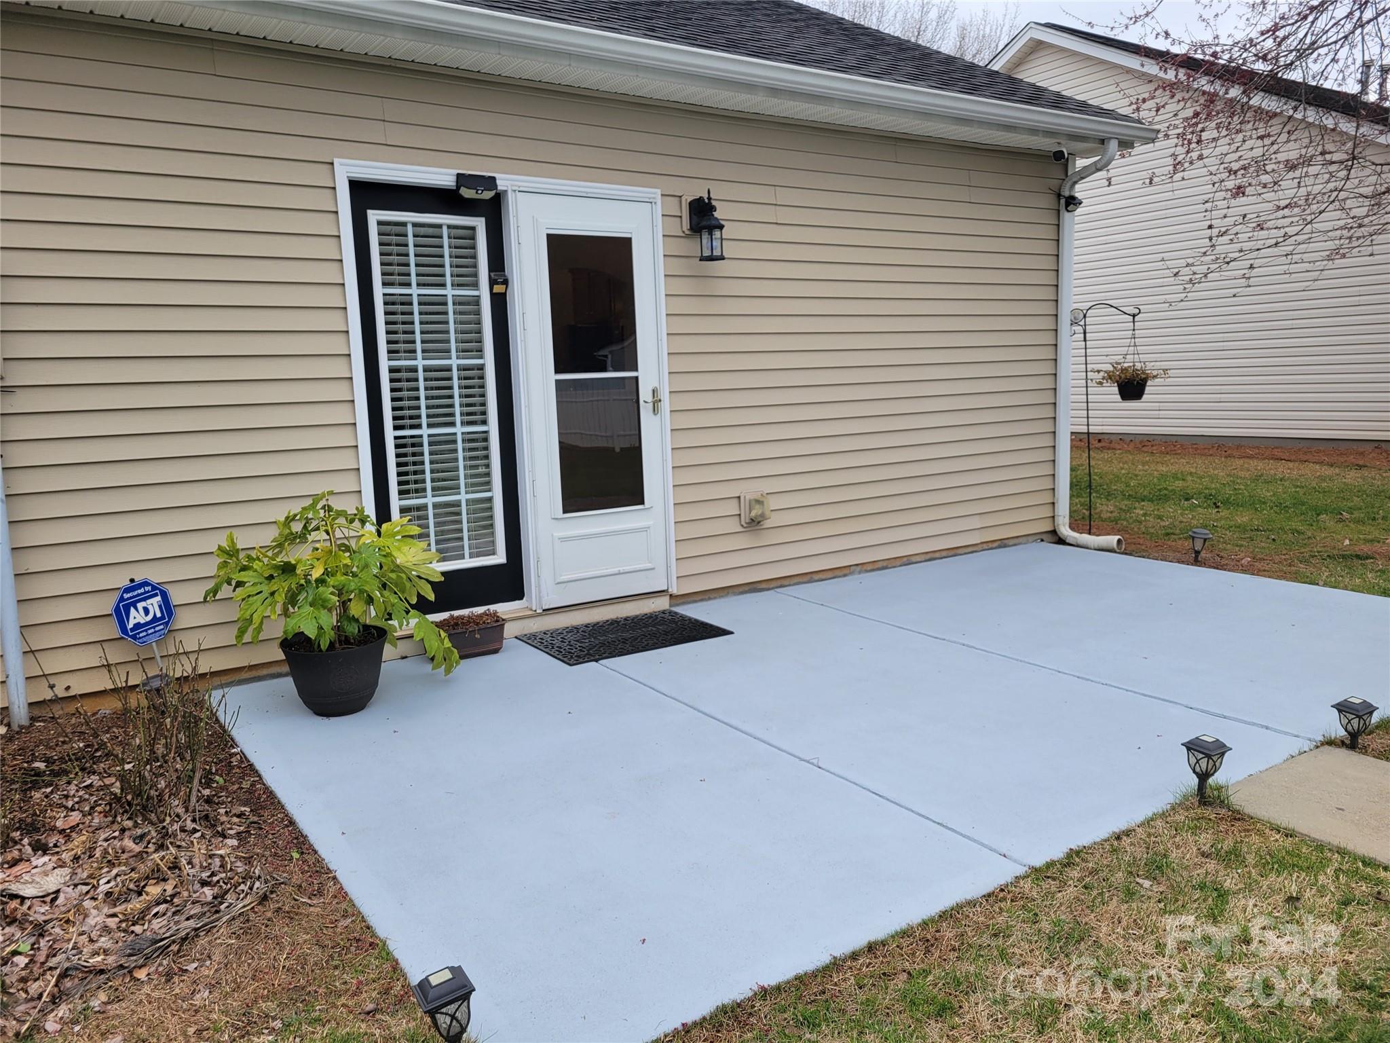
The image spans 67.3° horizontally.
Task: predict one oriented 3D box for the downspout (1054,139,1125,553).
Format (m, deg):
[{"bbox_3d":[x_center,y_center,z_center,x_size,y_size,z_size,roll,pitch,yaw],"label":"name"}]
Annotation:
[{"bbox_3d":[2.747,-1.171,7.194,0.100,2.750,0.510,-7,10,-33],"label":"downspout"}]

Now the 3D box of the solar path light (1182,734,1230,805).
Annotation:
[{"bbox_3d":[1.528,0.743,3.131,0.102,0.210,0.102,-6,9,-25],"label":"solar path light"}]

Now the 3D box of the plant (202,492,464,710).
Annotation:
[{"bbox_3d":[-1.433,0.318,4.157,0.980,0.880,0.840,-5,9,-19],"label":"plant"}]

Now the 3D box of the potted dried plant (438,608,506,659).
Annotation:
[{"bbox_3d":[-1.098,0.539,4.928,0.390,0.190,0.190,-7,10,-33],"label":"potted dried plant"}]

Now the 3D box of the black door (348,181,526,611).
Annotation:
[{"bbox_3d":[-1.221,-0.550,5.000,0.760,2.030,0.050,-7,10,-33],"label":"black door"}]

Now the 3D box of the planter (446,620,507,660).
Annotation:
[{"bbox_3d":[-1.098,0.560,4.931,0.390,0.145,0.190,-7,10,-33],"label":"planter"}]

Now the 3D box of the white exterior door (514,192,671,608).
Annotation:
[{"bbox_3d":[-0.501,-0.605,5.360,0.780,2.060,0.060,-7,10,-33],"label":"white exterior door"}]

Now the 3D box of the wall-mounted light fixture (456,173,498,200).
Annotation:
[{"bbox_3d":[-0.999,-1.550,4.854,0.185,0.118,0.065,-7,10,-33],"label":"wall-mounted light fixture"}]

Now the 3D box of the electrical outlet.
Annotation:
[{"bbox_3d":[0.344,-0.071,5.959,0.170,0.190,0.090,-7,10,-33],"label":"electrical outlet"}]

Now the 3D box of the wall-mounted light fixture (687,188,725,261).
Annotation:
[{"bbox_3d":[0.065,-1.560,5.491,0.145,0.365,0.185,-7,10,-33],"label":"wall-mounted light fixture"}]

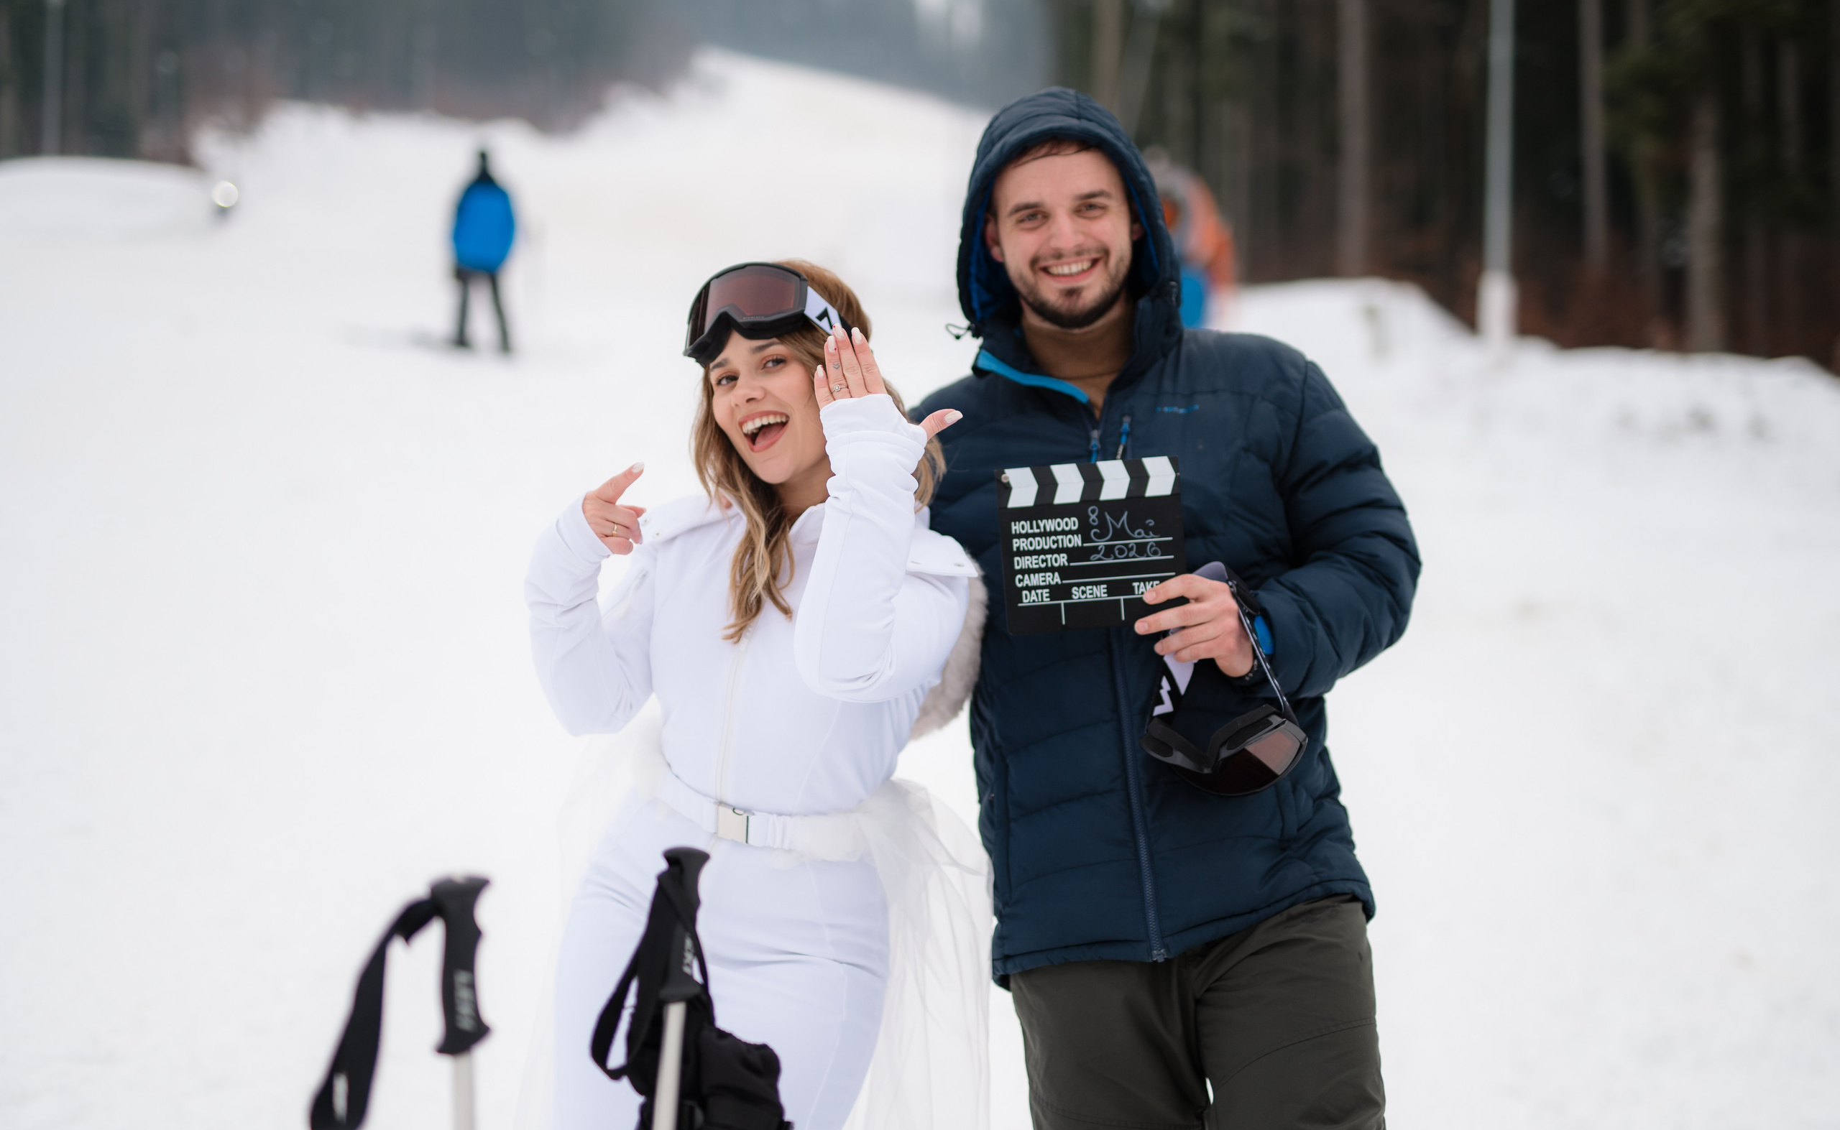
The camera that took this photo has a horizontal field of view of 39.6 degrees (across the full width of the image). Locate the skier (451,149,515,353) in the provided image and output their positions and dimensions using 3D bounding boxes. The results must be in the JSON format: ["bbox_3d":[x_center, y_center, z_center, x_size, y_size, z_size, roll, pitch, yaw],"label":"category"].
[{"bbox_3d":[-3.860,-2.780,22.600,0.550,1.780,0.420,0,1,-23],"label":"skier"}]

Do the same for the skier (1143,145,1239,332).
[{"bbox_3d":[1.680,-1.970,17.500,0.780,1.750,0.500,1,1,18],"label":"skier"}]

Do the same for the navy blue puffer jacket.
[{"bbox_3d":[0.262,-0.030,2.790,0.580,0.970,0.420,-2,1,10],"label":"navy blue puffer jacket"}]

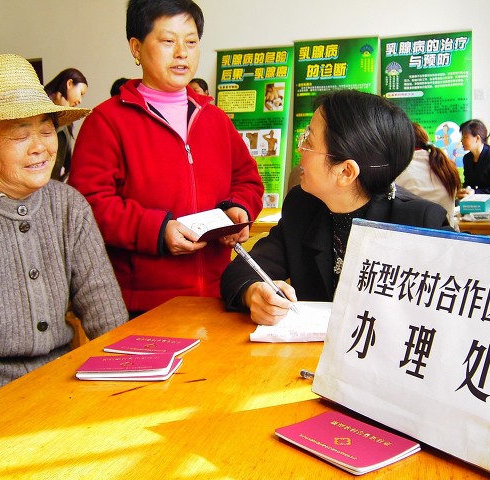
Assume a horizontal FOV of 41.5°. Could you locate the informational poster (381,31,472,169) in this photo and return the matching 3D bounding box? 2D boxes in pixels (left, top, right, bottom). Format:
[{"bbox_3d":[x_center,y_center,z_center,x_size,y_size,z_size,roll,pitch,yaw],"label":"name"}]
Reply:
[{"bbox_3d":[1.384,-0.786,4.923,0.660,1.500,0.015,0,6,20],"label":"informational poster"}]

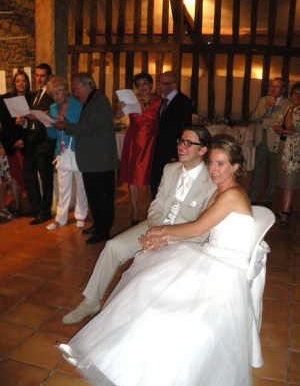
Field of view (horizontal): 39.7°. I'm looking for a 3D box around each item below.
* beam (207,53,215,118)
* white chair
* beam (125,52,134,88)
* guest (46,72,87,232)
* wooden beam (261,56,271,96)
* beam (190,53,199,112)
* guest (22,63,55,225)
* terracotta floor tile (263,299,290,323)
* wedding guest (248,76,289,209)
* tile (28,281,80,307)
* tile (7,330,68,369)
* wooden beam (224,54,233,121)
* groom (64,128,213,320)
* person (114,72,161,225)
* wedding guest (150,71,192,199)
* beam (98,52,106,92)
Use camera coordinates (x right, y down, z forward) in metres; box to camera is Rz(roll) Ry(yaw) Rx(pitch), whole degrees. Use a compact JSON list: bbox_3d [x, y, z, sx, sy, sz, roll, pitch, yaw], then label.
[{"bbox_3d":[1.188,-2.077,8.201,0.130,1.272,0.130,2,14,3],"label":"beam"},{"bbox_3d":[0.391,0.499,2.391,0.540,0.900,0.460,-2,14,-11],"label":"white chair"},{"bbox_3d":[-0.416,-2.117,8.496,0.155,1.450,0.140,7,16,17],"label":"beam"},{"bbox_3d":[-0.904,-0.407,4.479,0.470,1.620,0.400,9,17,26],"label":"guest"},{"bbox_3d":[2.256,-2.048,8.199,0.140,1.253,0.130,2,14,3],"label":"wooden beam"},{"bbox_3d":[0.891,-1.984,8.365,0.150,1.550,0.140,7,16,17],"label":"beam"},{"bbox_3d":[-1.282,-0.526,4.701,0.500,1.750,0.400,11,17,36],"label":"guest"},{"bbox_3d":[0.836,0.836,2.968,0.300,0.020,0.300,5,15,18],"label":"terracotta floor tile"},{"bbox_3d":[1.620,-0.683,5.665,0.540,1.700,0.400,9,17,24],"label":"wedding guest"},{"bbox_3d":[-0.732,0.771,3.152,0.300,0.020,0.300,5,15,18],"label":"tile"},{"bbox_3d":[-0.658,0.973,2.569,0.300,0.020,0.300,7,16,17],"label":"tile"},{"bbox_3d":[1.544,-2.068,8.204,0.130,1.292,0.130,2,14,3],"label":"wooden beam"},{"bbox_3d":[-0.058,0.214,2.878,1.000,1.320,0.580,-10,19,-37],"label":"groom"},{"bbox_3d":[-0.116,-0.494,4.773,0.540,1.670,0.420,5,15,17],"label":"person"},{"bbox_3d":[0.240,-0.494,4.755,0.410,1.720,0.530,-10,19,-37],"label":"wedding guest"},{"bbox_3d":[-0.889,-2.035,8.000,0.120,1.259,0.130,2,14,3],"label":"beam"}]

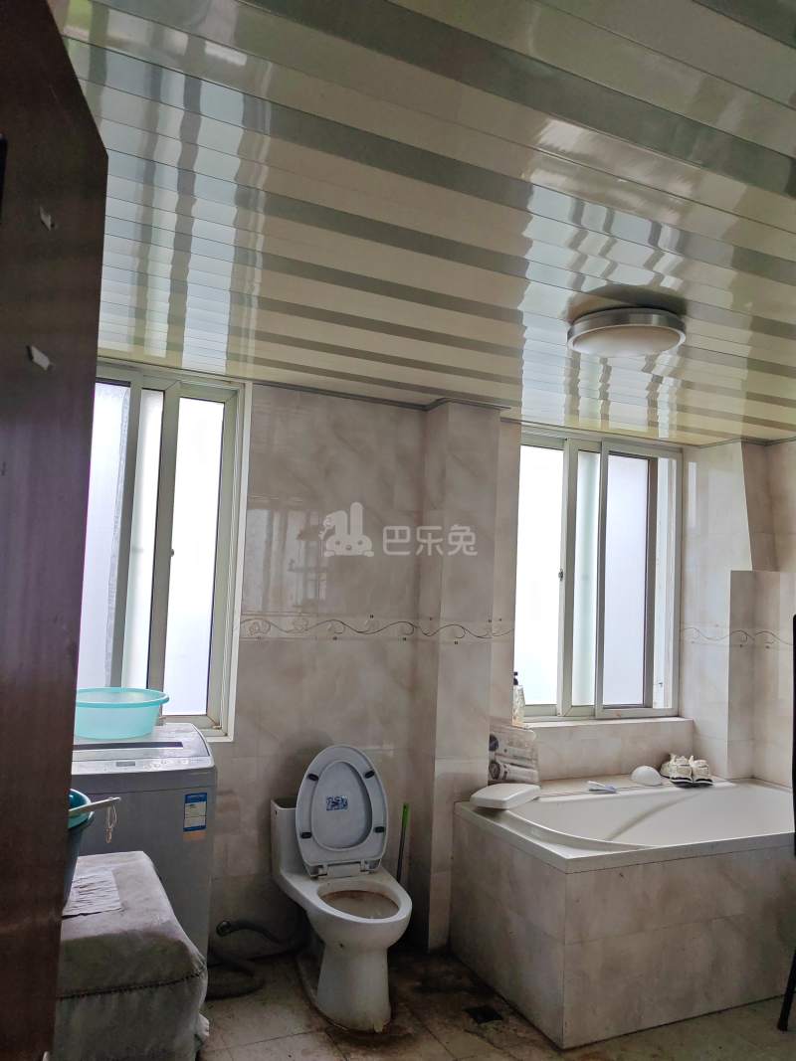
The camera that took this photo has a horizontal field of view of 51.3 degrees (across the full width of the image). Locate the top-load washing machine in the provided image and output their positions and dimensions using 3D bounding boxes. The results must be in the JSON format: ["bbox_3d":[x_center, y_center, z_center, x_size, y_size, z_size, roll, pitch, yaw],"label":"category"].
[{"bbox_3d":[-0.927,1.100,2.606,0.540,0.930,0.550,5,-5,-26],"label":"top-load washing machine"}]

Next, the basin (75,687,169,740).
[{"bbox_3d":[-0.919,0.592,2.660,0.375,0.120,0.375,5,-5,-26],"label":"basin"}]

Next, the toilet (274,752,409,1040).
[{"bbox_3d":[-0.175,1.214,2.951,0.380,0.820,0.700,4,-5,-22],"label":"toilet"}]

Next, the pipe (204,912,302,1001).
[{"bbox_3d":[-0.507,1.522,3.022,0.420,0.190,0.320,5,-5,-26],"label":"pipe"}]

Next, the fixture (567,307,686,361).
[{"bbox_3d":[0.679,-0.571,2.462,0.335,0.075,0.335,2,-4,0],"label":"fixture"}]

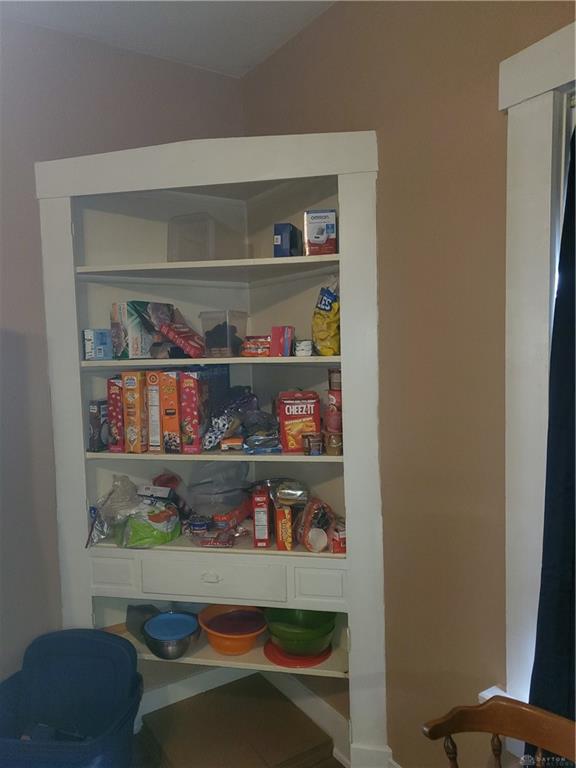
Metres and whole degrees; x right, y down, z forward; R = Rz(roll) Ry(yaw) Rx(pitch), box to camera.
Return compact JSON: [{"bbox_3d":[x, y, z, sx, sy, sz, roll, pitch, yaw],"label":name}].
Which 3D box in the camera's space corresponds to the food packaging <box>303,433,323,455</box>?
[{"bbox_3d":[0.093,0.225,2.181,0.075,0.078,0.075,-2,4,0],"label":"food packaging"}]

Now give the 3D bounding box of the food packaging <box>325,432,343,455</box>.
[{"bbox_3d":[0.175,0.219,2.140,0.076,0.082,0.076,-1,4,11],"label":"food packaging"}]

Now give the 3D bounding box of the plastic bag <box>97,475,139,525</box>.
[{"bbox_3d":[-0.689,0.462,2.332,0.155,0.180,0.120,-2,4,-11],"label":"plastic bag"}]

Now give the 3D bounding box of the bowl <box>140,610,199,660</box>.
[{"bbox_3d":[-0.472,1.045,2.368,0.231,0.115,0.231,-2,4,0],"label":"bowl"}]

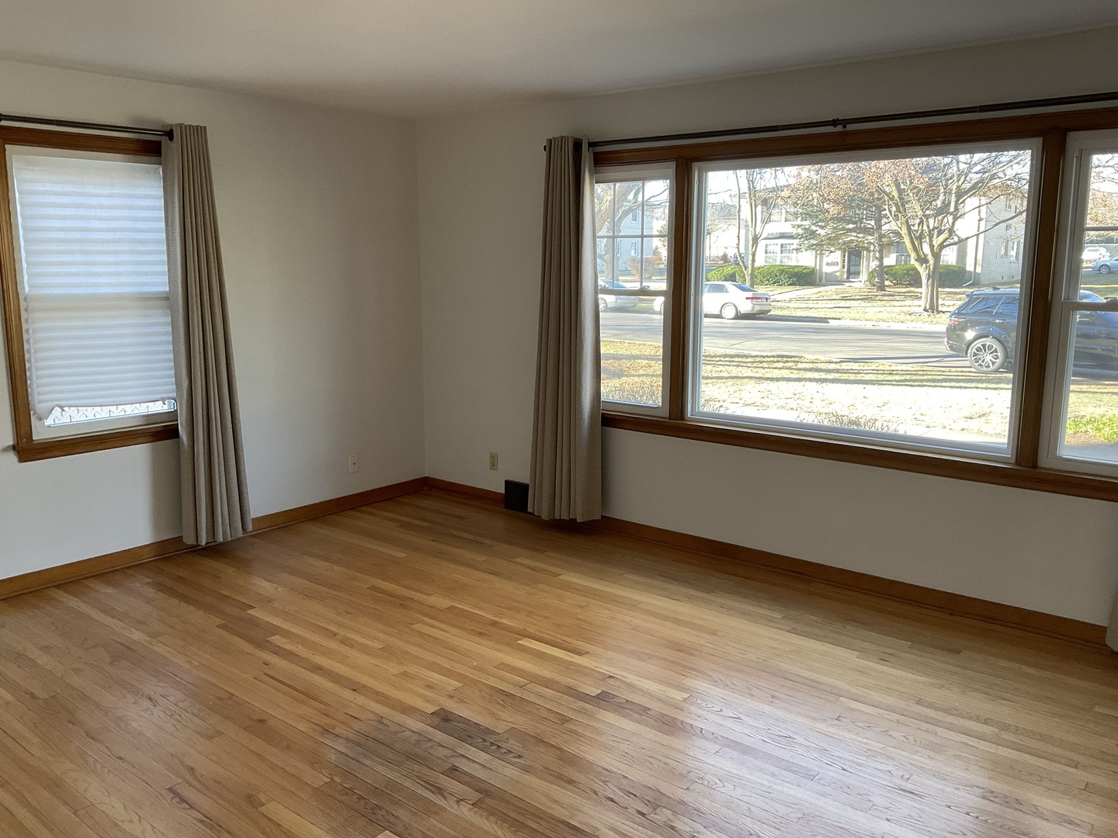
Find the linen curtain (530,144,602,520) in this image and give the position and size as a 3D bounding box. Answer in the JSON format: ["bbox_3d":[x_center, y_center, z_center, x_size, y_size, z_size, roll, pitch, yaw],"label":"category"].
[{"bbox_3d":[0.018,-0.470,5.240,0.457,2.133,0.172,8,13,39],"label":"linen curtain"}]

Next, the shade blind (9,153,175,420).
[{"bbox_3d":[-2.199,-0.631,4.550,0.050,1.205,0.715,8,13,39],"label":"shade blind"}]

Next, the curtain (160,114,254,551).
[{"bbox_3d":[-1.813,-0.407,4.863,0.149,2.136,0.363,8,13,39],"label":"curtain"}]

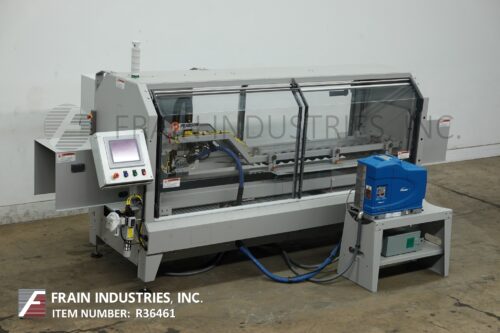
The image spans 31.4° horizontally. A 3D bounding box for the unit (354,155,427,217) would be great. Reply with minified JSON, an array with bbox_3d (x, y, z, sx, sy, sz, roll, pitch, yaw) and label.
[{"bbox_3d":[1.241,0.163,7.862,0.600,0.475,0.295,-6,17,-32],"label":"unit"}]

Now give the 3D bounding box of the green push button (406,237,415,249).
[{"bbox_3d":[1.438,0.685,7.910,0.085,0.090,0.020,-6,17,-32],"label":"green push button"}]

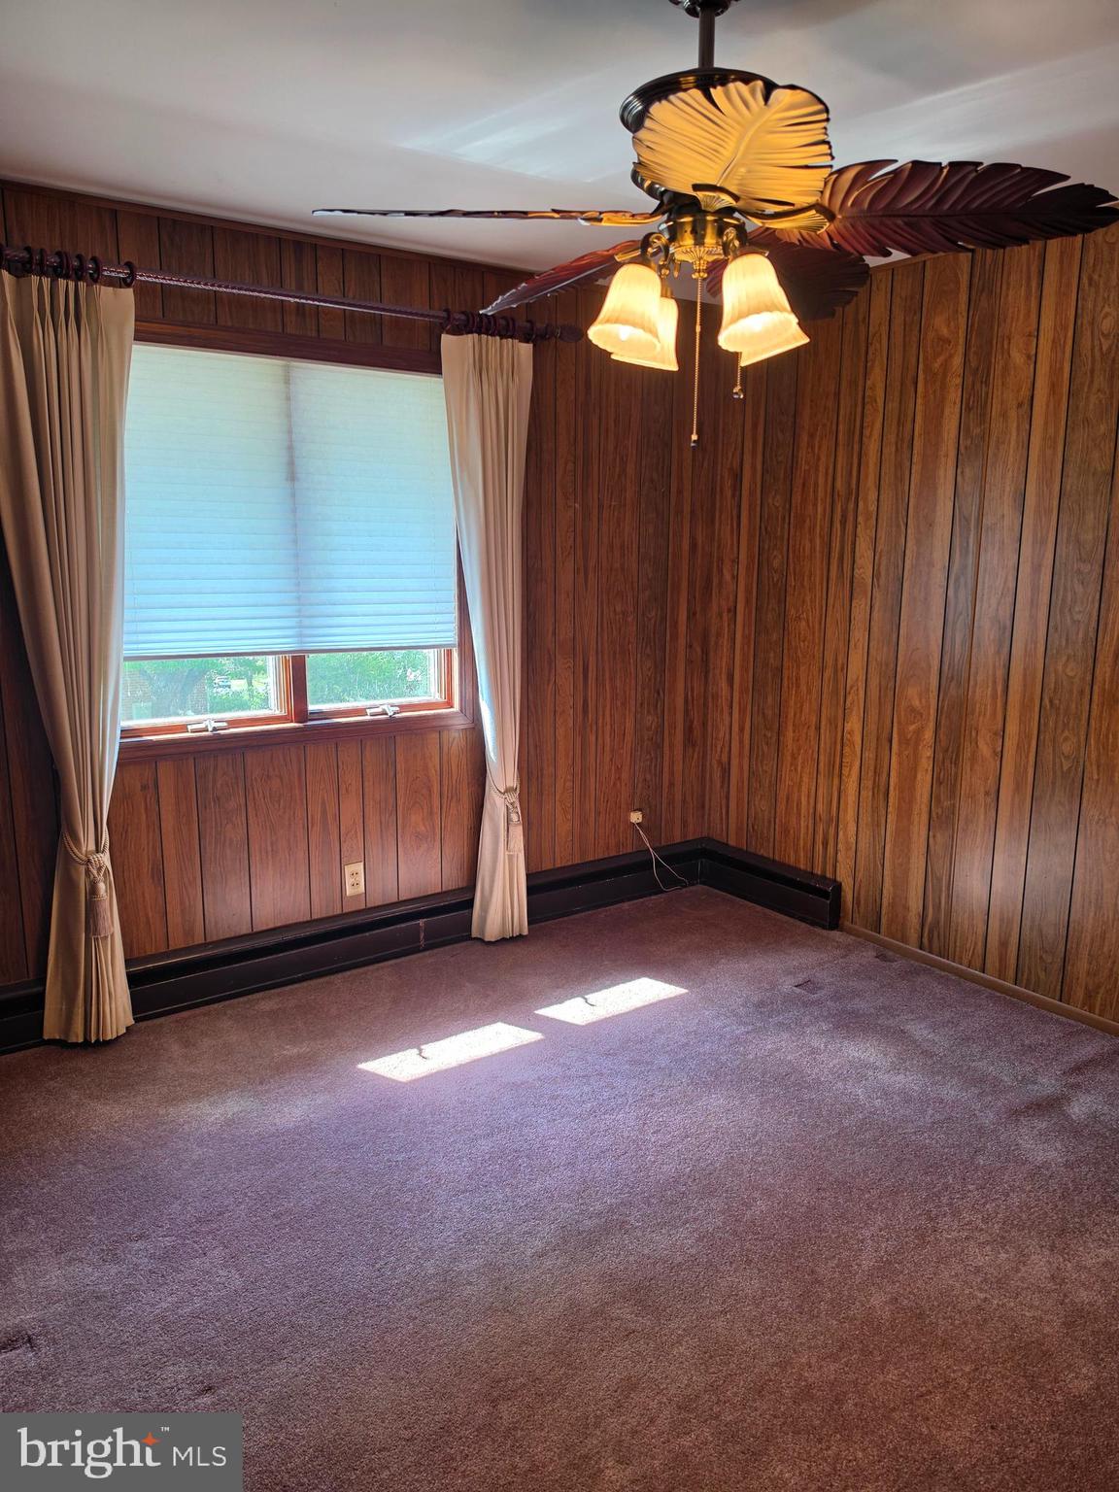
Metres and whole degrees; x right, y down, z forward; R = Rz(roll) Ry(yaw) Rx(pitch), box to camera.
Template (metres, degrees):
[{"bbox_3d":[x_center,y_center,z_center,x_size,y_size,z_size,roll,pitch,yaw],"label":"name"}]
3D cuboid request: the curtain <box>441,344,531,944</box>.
[{"bbox_3d":[-0.240,-0.339,3.589,0.330,2.150,0.130,-7,12,-33],"label":"curtain"}]

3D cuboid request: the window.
[{"bbox_3d":[-0.891,-0.656,3.281,1.200,1.190,0.100,-7,12,-33],"label":"window"}]

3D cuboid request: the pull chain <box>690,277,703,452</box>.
[{"bbox_3d":[0.256,-0.710,1.833,0.014,0.307,0.014,-7,12,-33],"label":"pull chain"}]

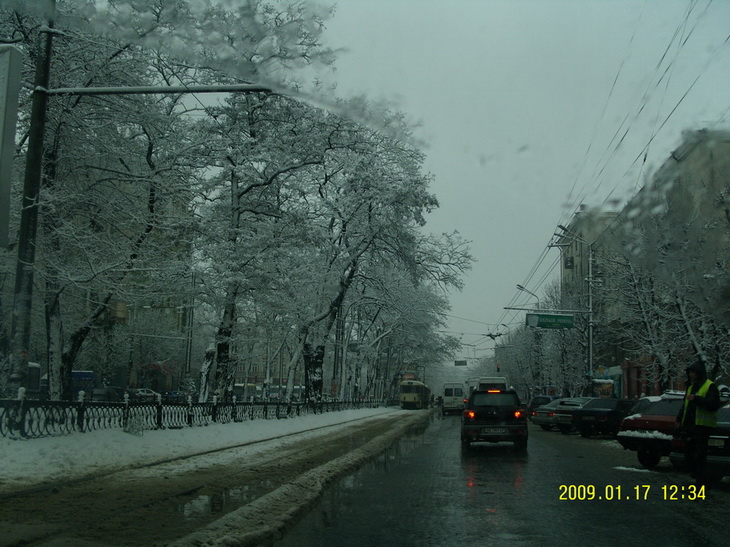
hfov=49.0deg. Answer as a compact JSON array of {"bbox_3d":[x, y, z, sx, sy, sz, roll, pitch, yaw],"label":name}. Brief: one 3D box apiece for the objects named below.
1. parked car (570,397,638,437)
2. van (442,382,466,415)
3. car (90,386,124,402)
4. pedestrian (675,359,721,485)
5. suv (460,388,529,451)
[{"bbox_3d":[9.336,5.297,29.493,4.130,1.440,1.630,9,-13,-43],"label":"parked car"},{"bbox_3d":[7.840,11.086,70.455,1.950,2.600,5.500,-1,-9,6],"label":"van"},{"bbox_3d":[-20.412,9.707,64.000,1.720,1.500,4.400,-1,-9,8],"label":"car"},{"bbox_3d":[4.868,2.158,11.692,0.400,1.810,0.550,8,-12,-41],"label":"pedestrian"},{"bbox_3d":[3.575,4.059,22.644,1.760,1.650,4.550,-1,-9,6],"label":"suv"}]

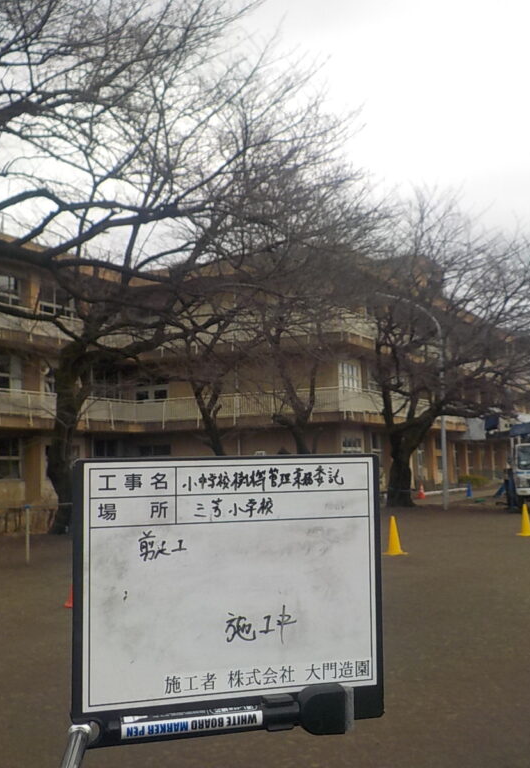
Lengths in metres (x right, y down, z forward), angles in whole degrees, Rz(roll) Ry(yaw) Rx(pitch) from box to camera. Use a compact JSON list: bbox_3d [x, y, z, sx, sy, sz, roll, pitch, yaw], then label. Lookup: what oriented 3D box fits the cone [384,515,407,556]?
[{"bbox_3d":[2.423,2.822,16.604,0.430,0.700,0.430,-2,-6,0],"label":"cone"}]

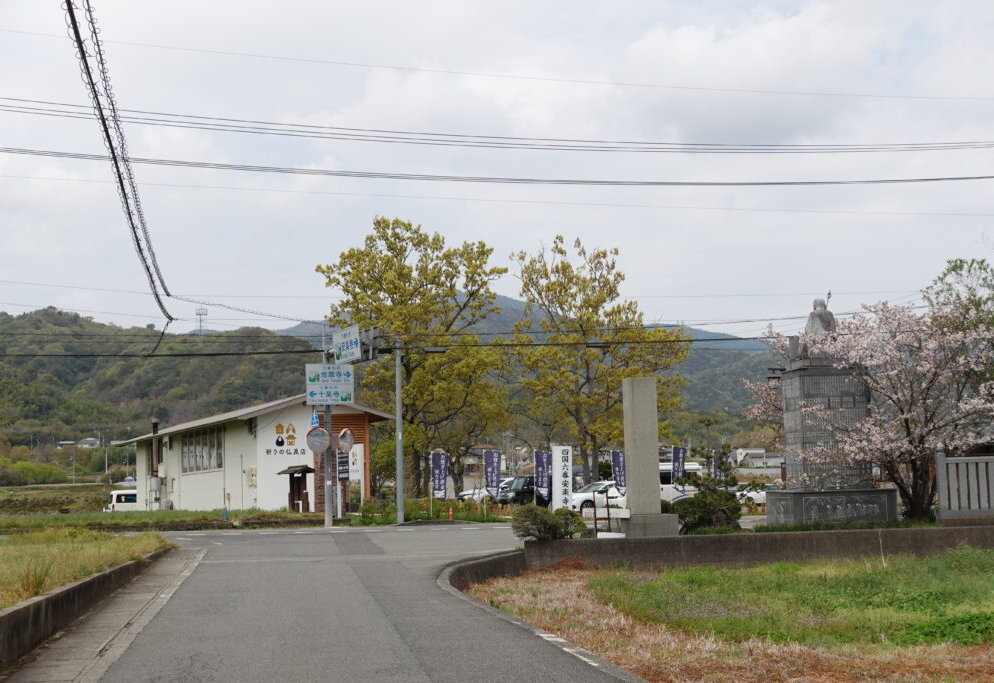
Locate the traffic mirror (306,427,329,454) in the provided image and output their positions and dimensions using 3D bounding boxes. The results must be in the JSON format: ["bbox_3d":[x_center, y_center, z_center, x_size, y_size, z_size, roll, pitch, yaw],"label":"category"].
[{"bbox_3d":[-5.811,3.213,51.800,0.840,0.840,0.220,1,-5,-22],"label":"traffic mirror"}]

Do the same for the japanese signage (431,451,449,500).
[{"bbox_3d":[-2.057,4.897,58.000,0.600,1.800,0.060,-1,-5,-3],"label":"japanese signage"}]

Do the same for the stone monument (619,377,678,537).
[{"bbox_3d":[3.096,2.384,32.600,0.880,3.350,0.880,0,-5,-17],"label":"stone monument"}]

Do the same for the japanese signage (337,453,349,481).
[{"bbox_3d":[-5.203,4.186,54.000,0.450,1.050,0.080,-4,-6,28],"label":"japanese signage"}]

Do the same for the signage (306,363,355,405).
[{"bbox_3d":[-5.404,1.405,51.700,1.540,1.300,0.100,0,-5,-9],"label":"signage"}]

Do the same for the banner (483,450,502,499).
[{"bbox_3d":[-0.153,4.861,58.000,0.600,1.800,0.060,-1,-5,-3],"label":"banner"}]

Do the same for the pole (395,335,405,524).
[{"bbox_3d":[-3.234,2.928,53.000,0.200,6.300,0.200,-1,-5,-2],"label":"pole"}]

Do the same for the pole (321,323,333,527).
[{"bbox_3d":[-5.533,2.726,52.000,0.240,6.660,0.240,-1,-5,-6],"label":"pole"}]

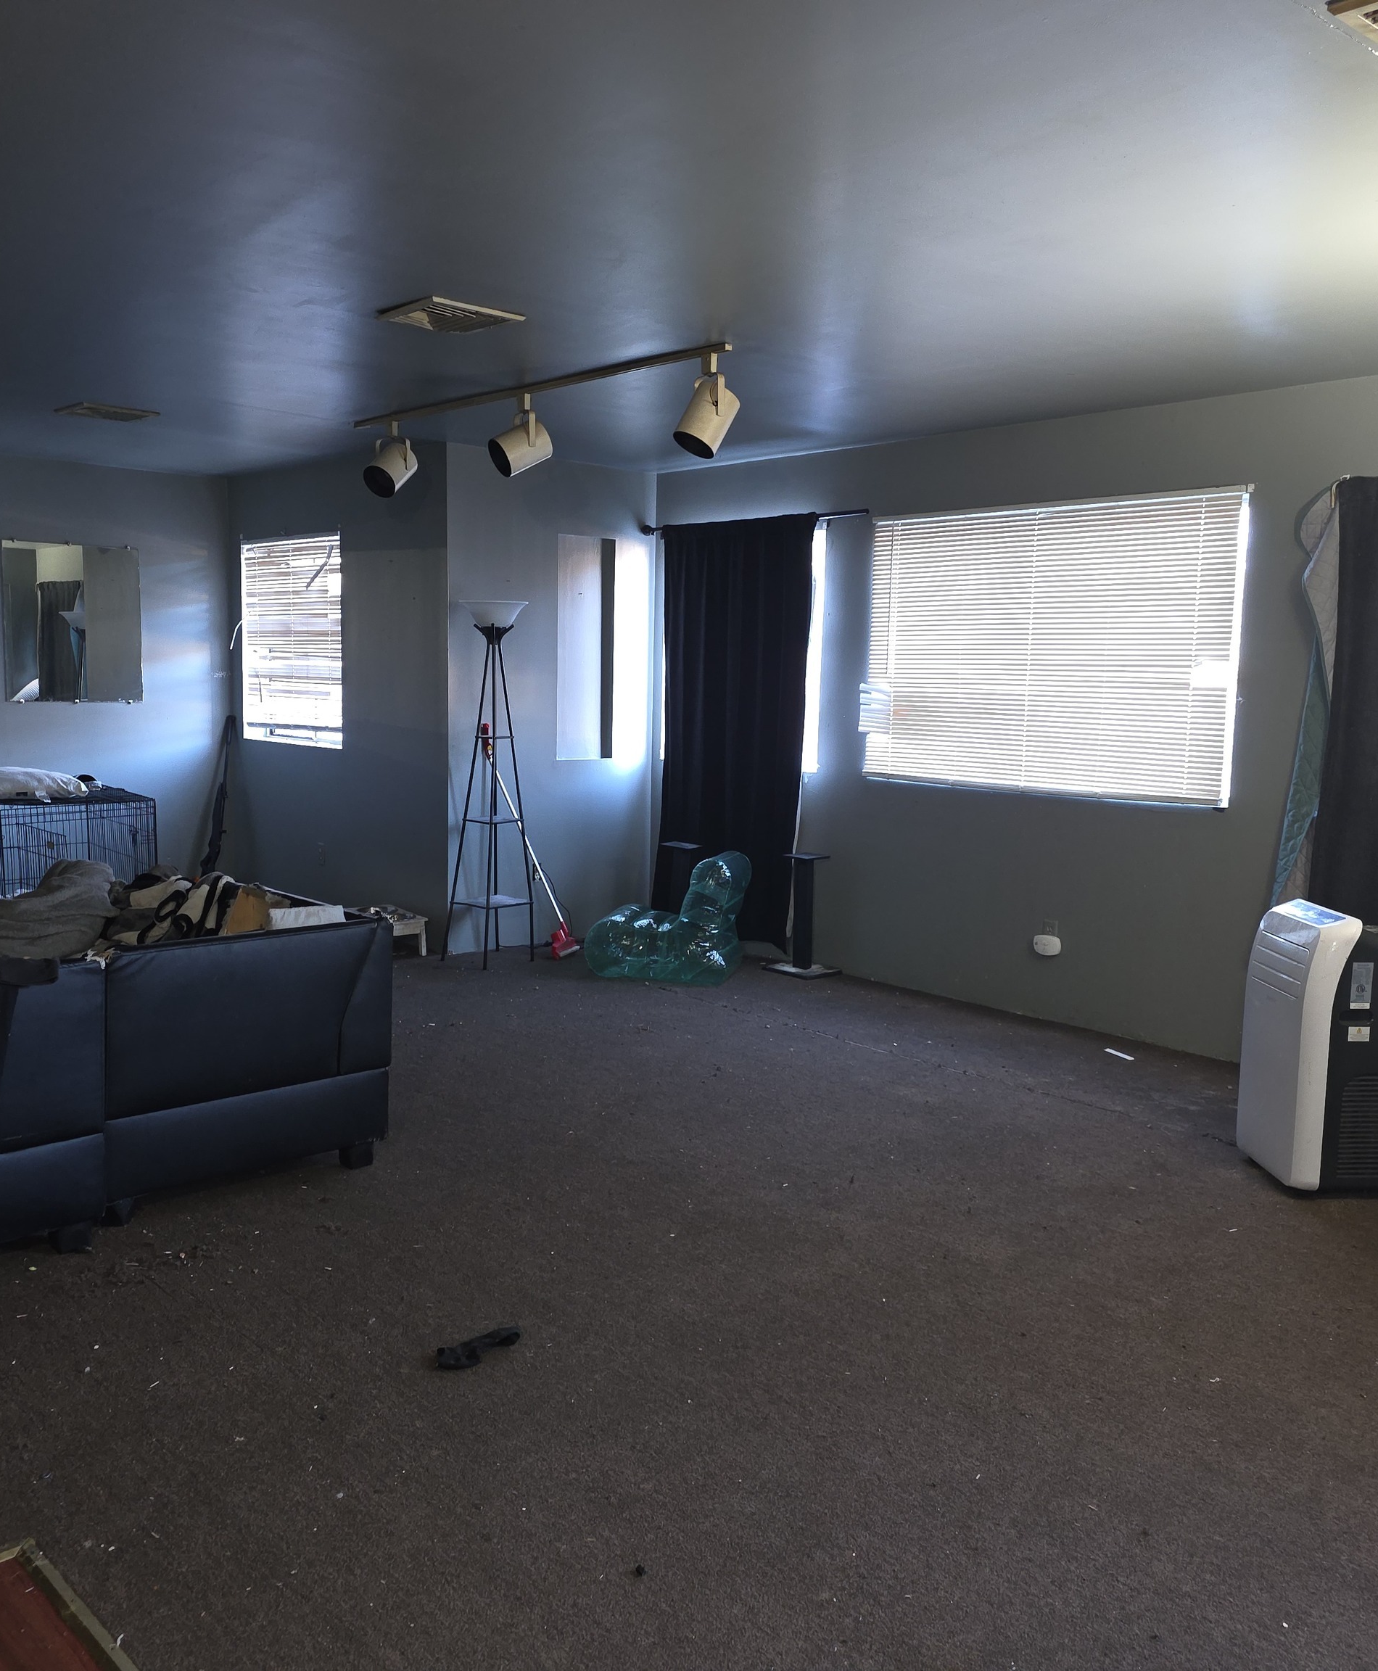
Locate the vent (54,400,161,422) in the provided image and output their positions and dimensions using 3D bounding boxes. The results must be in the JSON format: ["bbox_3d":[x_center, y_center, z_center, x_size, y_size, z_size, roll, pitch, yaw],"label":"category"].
[{"bbox_3d":[-2.484,-1.810,6.315,0.324,0.025,0.324,-4,8,-42],"label":"vent"}]

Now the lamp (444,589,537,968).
[{"bbox_3d":[-0.955,-0.250,7.114,0.345,1.725,0.345,-5,9,-45],"label":"lamp"}]

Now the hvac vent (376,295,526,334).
[{"bbox_3d":[-0.723,-1.566,4.467,0.324,0.025,0.324,-4,8,-42],"label":"hvac vent"}]

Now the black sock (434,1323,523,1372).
[{"bbox_3d":[-0.437,1.054,3.051,0.200,0.040,0.075,-3,7,-34],"label":"black sock"}]

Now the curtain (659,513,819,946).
[{"bbox_3d":[0.175,-0.492,7.468,0.100,2.110,1.080,-4,8,-42],"label":"curtain"}]

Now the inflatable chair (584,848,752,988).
[{"bbox_3d":[-0.072,0.355,7.078,0.680,0.570,0.700,3,6,12],"label":"inflatable chair"}]

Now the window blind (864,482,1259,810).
[{"bbox_3d":[1.430,-0.769,6.136,0.050,1.175,1.775,-4,8,-42],"label":"window blind"}]

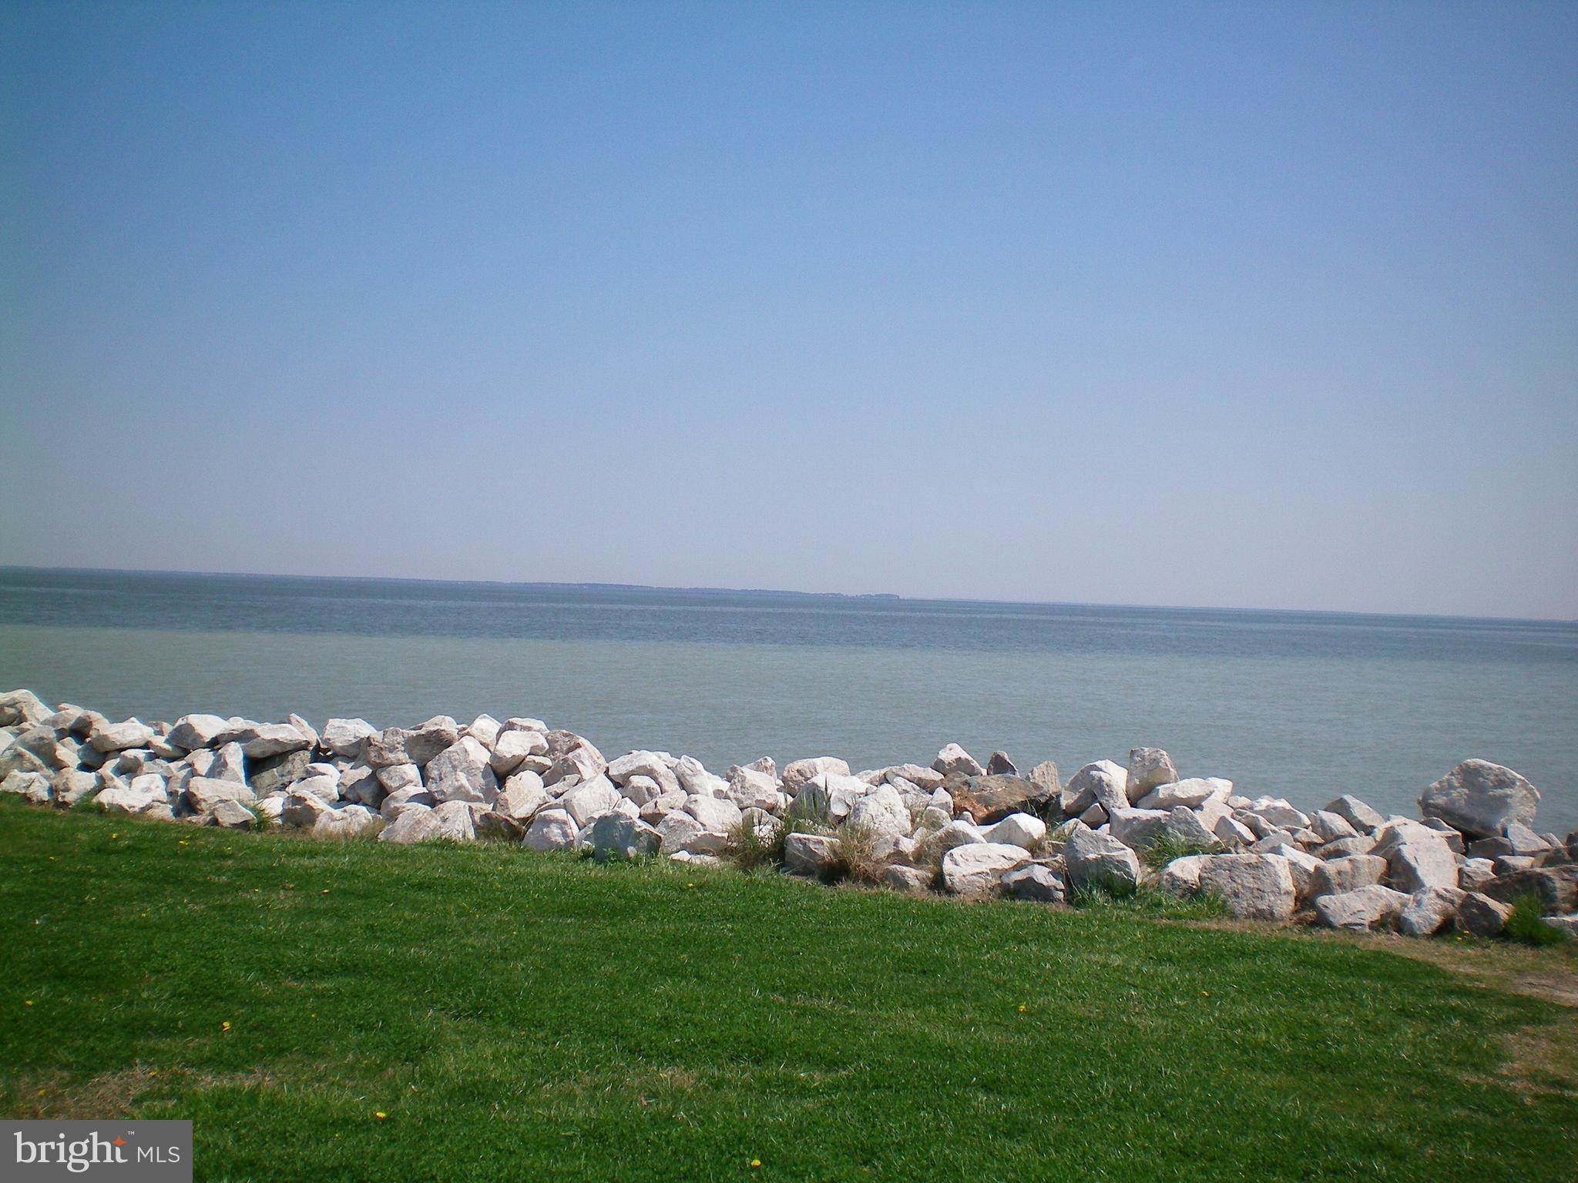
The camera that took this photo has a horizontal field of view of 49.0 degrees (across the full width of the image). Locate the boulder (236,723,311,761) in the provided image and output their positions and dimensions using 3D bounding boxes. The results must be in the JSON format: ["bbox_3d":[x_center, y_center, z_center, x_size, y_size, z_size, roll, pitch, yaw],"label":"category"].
[{"bbox_3d":[-4.009,1.168,13.507,0.569,0.283,0.420,2,0,-16],"label":"boulder"}]

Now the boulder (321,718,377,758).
[{"bbox_3d":[-3.303,1.096,13.000,0.408,0.287,0.347,2,0,0],"label":"boulder"}]

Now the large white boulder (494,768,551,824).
[{"bbox_3d":[-1.865,1.434,12.105,0.368,0.371,0.360,2,0,-9],"label":"large white boulder"}]

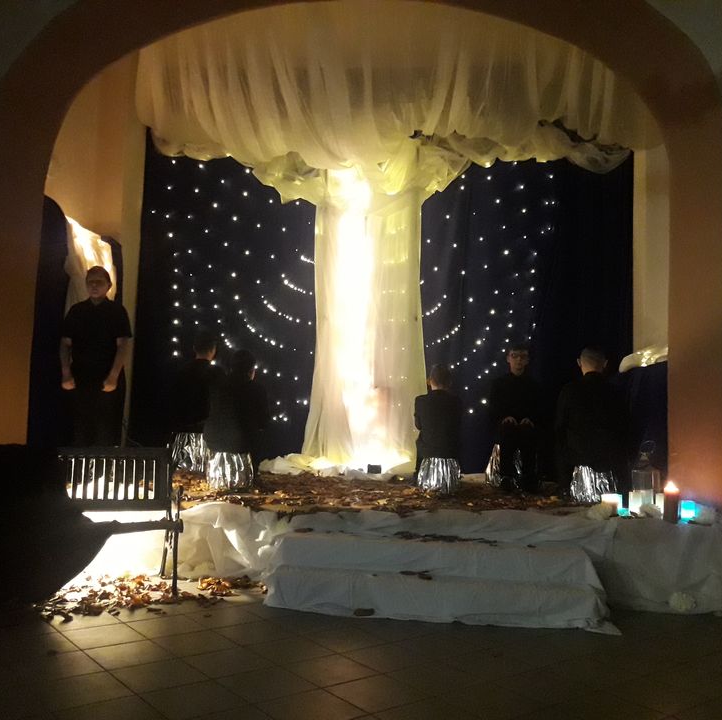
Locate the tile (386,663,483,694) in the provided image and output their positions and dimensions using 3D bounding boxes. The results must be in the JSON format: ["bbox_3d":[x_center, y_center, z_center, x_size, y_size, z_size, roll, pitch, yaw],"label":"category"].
[{"bbox_3d":[0.309,1.321,3.215,0.307,0.010,0.307,5,-4,-38],"label":"tile"}]

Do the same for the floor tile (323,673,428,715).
[{"bbox_3d":[0.065,1.284,2.984,0.310,0.010,0.310,5,-5,-38],"label":"floor tile"}]

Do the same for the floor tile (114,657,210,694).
[{"bbox_3d":[-0.812,1.278,3.133,0.307,0.010,0.307,5,-4,-38],"label":"floor tile"}]

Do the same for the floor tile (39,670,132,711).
[{"bbox_3d":[-1.049,1.240,2.907,0.310,0.010,0.310,5,-5,-38],"label":"floor tile"}]

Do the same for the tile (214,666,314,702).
[{"bbox_3d":[-0.369,1.273,3.040,0.310,0.010,0.310,5,-5,-38],"label":"tile"}]

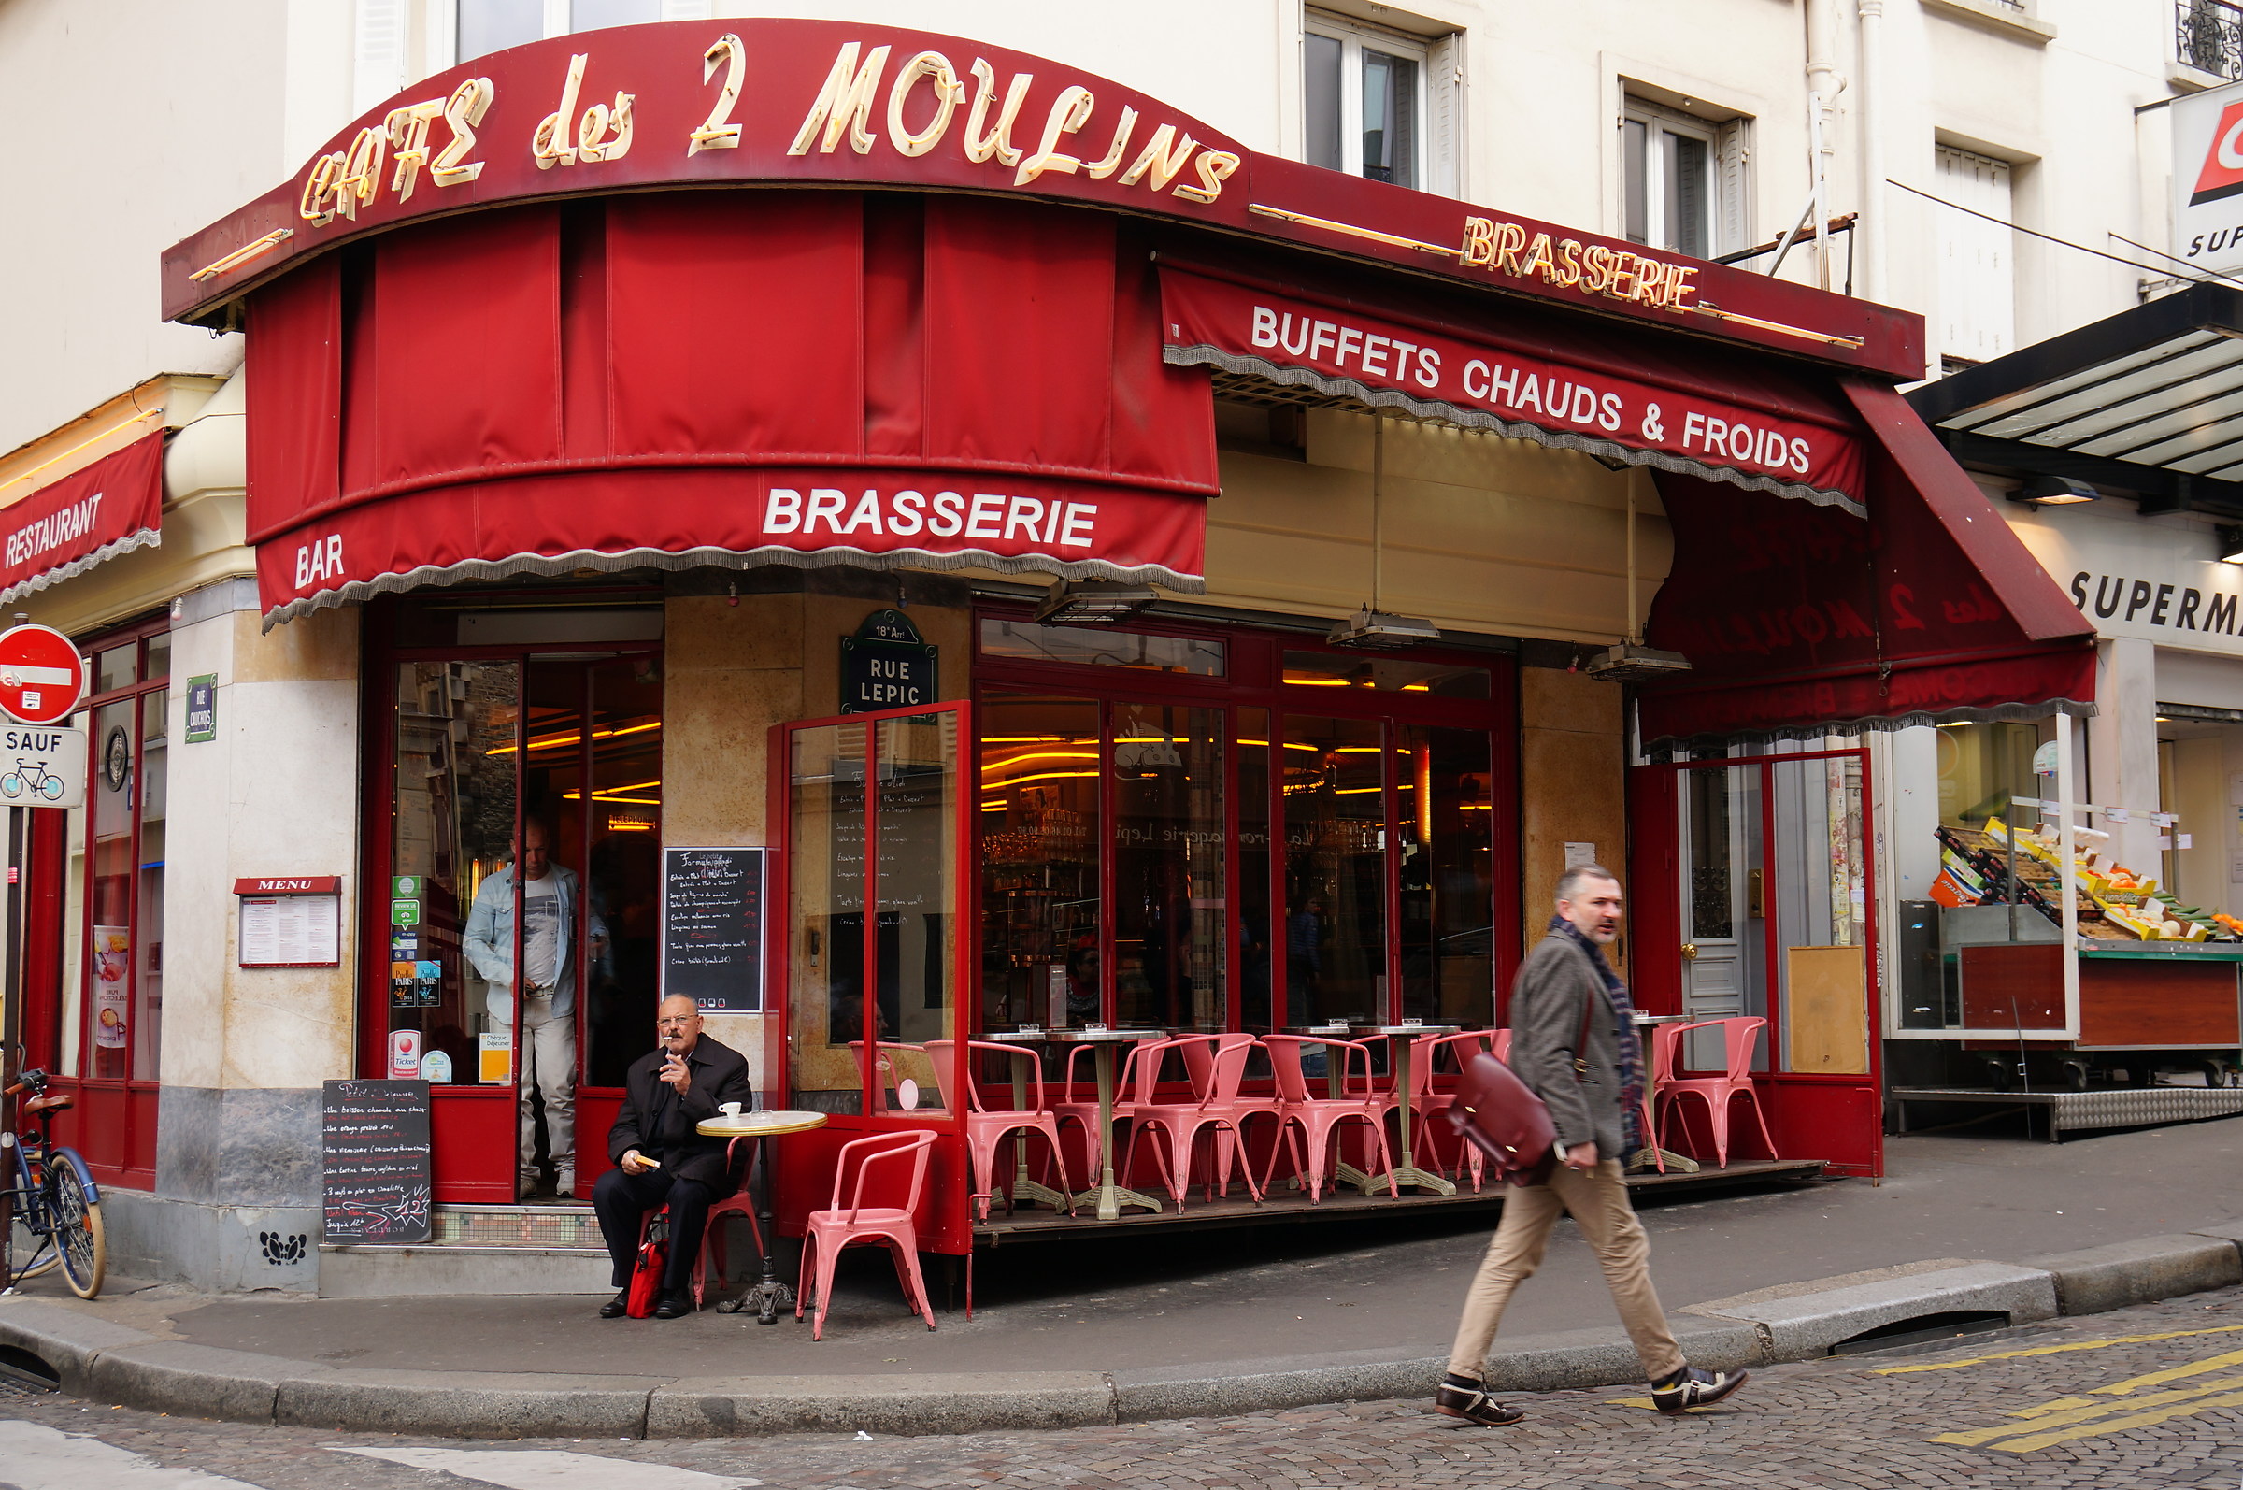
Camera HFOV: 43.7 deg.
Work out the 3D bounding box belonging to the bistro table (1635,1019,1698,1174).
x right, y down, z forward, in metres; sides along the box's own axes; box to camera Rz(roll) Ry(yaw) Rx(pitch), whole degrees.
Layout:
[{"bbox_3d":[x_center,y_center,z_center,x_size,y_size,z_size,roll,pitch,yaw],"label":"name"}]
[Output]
[{"bbox_3d":[2.594,1.713,13.780,0.500,0.750,0.500,4,-7,-42],"label":"bistro table"}]

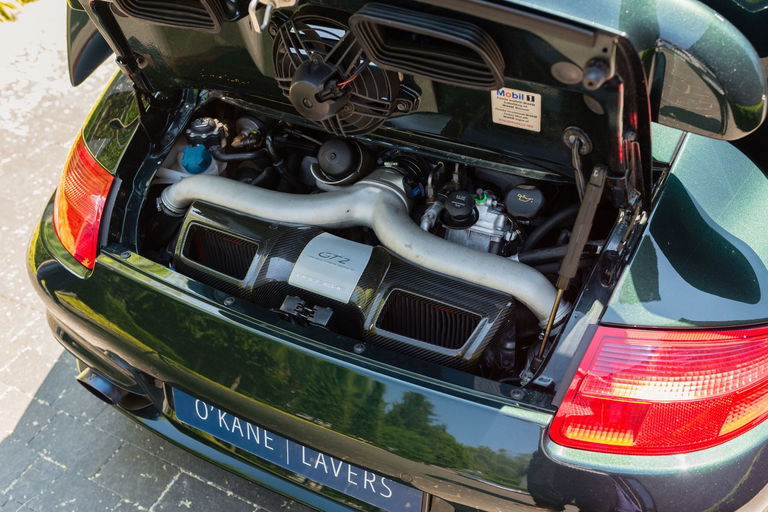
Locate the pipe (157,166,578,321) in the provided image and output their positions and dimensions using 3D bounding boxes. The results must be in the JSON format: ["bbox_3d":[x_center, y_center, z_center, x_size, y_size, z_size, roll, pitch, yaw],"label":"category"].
[{"bbox_3d":[-0.028,-0.081,1.355,0.810,0.120,0.230,17,43,22],"label":"pipe"}]

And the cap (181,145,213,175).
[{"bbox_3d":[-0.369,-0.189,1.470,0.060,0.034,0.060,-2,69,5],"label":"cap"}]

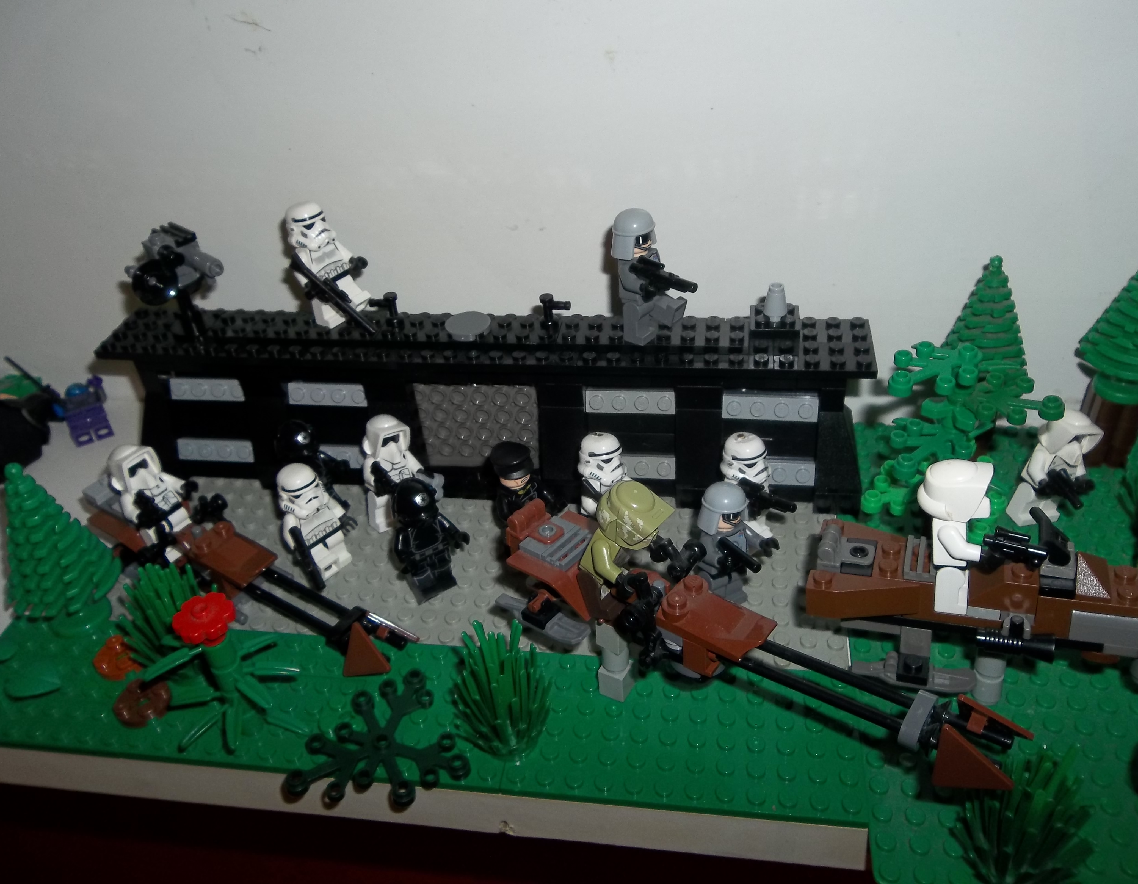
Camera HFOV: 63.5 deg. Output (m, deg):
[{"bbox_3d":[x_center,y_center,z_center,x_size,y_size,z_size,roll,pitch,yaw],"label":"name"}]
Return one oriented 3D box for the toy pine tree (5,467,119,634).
[{"bbox_3d":[-0.166,0.034,0.295,0.031,0.063,0.031,2,36,9],"label":"toy pine tree"}]

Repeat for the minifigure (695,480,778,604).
[{"bbox_3d":[0.050,0.033,0.285,0.024,0.042,0.019,-19,37,-22],"label":"minifigure"}]

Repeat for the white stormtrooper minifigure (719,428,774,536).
[{"bbox_3d":[0.060,0.015,0.307,0.024,0.043,0.018,-11,36,-8],"label":"white stormtrooper minifigure"}]

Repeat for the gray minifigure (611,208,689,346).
[{"bbox_3d":[0.026,-0.053,0.300,0.020,0.041,0.023,16,40,35],"label":"gray minifigure"}]

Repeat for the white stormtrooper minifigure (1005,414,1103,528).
[{"bbox_3d":[0.161,0.009,0.303,0.023,0.042,0.017,-6,35,-16],"label":"white stormtrooper minifigure"}]

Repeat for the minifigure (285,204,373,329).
[{"bbox_3d":[-0.084,-0.062,0.324,0.019,0.041,0.025,16,40,33],"label":"minifigure"}]

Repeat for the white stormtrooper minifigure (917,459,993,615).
[{"bbox_3d":[0.100,0.023,0.236,0.020,0.043,0.024,5,36,25],"label":"white stormtrooper minifigure"}]

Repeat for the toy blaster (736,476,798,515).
[{"bbox_3d":[0.064,0.019,0.300,0.024,0.012,0.006,30,48,30],"label":"toy blaster"}]

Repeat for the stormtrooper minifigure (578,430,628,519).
[{"bbox_3d":[0.012,0.018,0.312,0.016,0.041,0.023,24,43,39],"label":"stormtrooper minifigure"}]

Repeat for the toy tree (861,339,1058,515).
[{"bbox_3d":[0.126,-0.002,0.300,0.056,0.071,0.048,2,36,9],"label":"toy tree"}]

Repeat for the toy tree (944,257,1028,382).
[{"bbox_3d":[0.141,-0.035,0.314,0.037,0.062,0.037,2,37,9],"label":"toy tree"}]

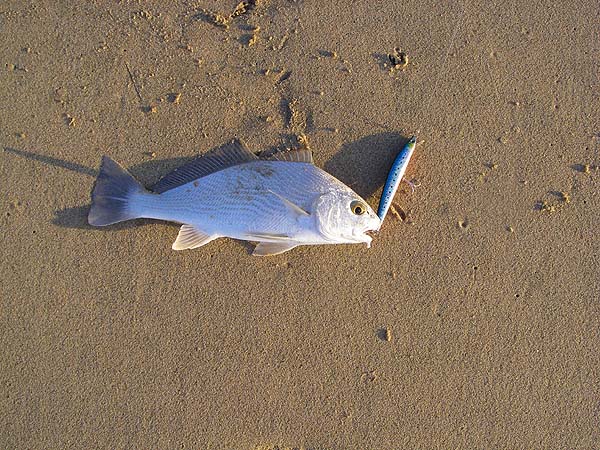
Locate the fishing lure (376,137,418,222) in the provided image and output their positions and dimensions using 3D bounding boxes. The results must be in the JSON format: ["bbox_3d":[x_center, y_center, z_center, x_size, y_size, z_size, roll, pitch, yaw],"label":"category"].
[{"bbox_3d":[0.108,-0.046,0.713,0.022,0.016,0.111,29,73,-20],"label":"fishing lure"}]

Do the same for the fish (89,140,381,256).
[{"bbox_3d":[-0.066,-0.029,0.700,0.304,0.043,0.127,7,79,1],"label":"fish"}]

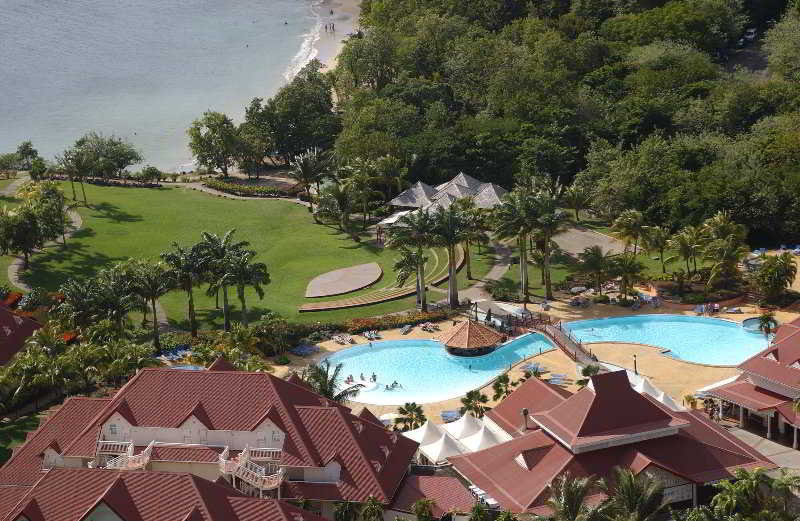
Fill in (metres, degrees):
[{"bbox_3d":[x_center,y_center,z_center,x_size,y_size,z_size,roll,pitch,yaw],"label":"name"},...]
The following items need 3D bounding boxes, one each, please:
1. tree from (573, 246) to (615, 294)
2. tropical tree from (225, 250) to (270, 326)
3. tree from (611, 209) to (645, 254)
[{"bbox_3d":[25.480,1.390,301.280,5.870,6.700,5.870,0,18,5],"label":"tree"},{"bbox_3d":[-20.005,3.704,300.130,5.560,10.680,5.560,-1,20,-4],"label":"tropical tree"},{"bbox_3d":[32.317,-4.077,327.991,4.680,6.550,4.680,2,20,6],"label":"tree"}]

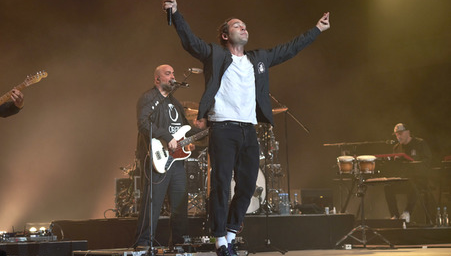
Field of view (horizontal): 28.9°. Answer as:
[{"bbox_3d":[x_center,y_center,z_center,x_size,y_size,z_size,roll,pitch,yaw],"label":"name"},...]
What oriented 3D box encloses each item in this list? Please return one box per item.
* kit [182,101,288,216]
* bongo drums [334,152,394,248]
[{"bbox_3d":[0.086,0.374,10.750,1.500,1.400,1.450,-1,-5,0],"label":"kit"},{"bbox_3d":[1.624,0.856,10.200,0.660,1.060,0.550,-1,-5,0],"label":"bongo drums"}]

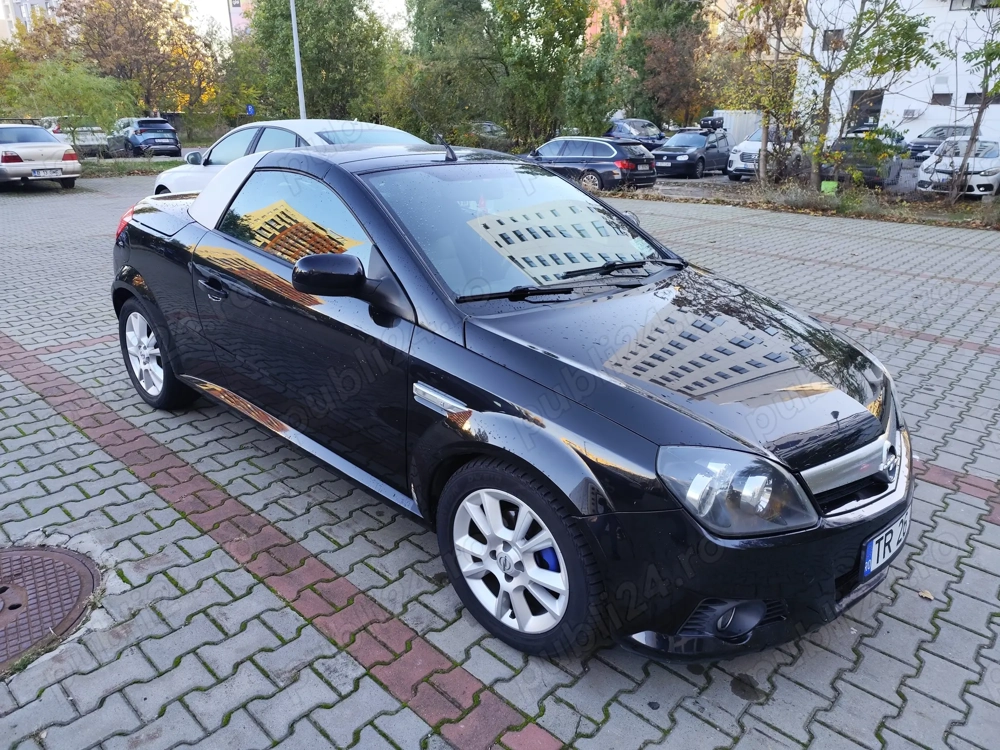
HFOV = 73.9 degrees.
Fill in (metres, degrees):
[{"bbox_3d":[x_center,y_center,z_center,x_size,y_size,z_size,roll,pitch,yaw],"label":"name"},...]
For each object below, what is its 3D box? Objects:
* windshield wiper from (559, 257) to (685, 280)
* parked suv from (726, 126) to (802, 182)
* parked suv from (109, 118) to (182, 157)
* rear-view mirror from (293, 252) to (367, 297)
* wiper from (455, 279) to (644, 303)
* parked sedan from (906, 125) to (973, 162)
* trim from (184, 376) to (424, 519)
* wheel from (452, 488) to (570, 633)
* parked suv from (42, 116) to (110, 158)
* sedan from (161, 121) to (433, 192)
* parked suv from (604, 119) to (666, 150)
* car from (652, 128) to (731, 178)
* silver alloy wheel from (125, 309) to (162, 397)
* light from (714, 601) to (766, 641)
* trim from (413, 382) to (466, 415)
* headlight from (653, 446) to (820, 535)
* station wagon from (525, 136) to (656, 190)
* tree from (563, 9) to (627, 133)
[{"bbox_3d":[0.461,-0.374,2.388,0.690,0.055,0.075,-13,25,-41],"label":"windshield wiper"},{"bbox_3d":[8.892,-6.999,21.117,1.880,1.680,4.700,16,25,34],"label":"parked suv"},{"bbox_3d":[-15.577,-10.499,29.277,1.865,1.645,4.515,-13,25,-32],"label":"parked suv"},{"bbox_3d":[-0.498,-0.294,1.942,0.105,0.120,0.185,18,27,39],"label":"rear-view mirror"},{"bbox_3d":[0.211,-0.287,2.273,0.760,0.060,0.090,-10,23,-27],"label":"wiper"},{"bbox_3d":[19.873,-10.235,29.584,4.486,1.650,1.839,-17,27,-39],"label":"parked sedan"},{"bbox_3d":[-0.859,0.202,2.627,1.700,0.070,0.045,18,26,38],"label":"trim"},{"bbox_3d":[0.072,0.519,1.970,0.437,0.437,0.160,18,26,38],"label":"wheel"},{"bbox_3d":[-18.058,-10.030,28.000,1.850,1.640,4.450,-16,27,-39],"label":"parked suv"},{"bbox_3d":[-2.525,-2.369,8.264,4.780,1.450,1.860,17,26,36],"label":"sedan"},{"bbox_3d":[5.964,-10.093,28.583,1.800,1.620,4.300,-13,25,-32],"label":"parked suv"},{"bbox_3d":[6.481,-7.500,22.573,1.750,1.460,4.150,16,26,35],"label":"car"},{"bbox_3d":[-1.790,-0.124,3.494,0.437,0.437,0.160,18,26,38],"label":"silver alloy wheel"},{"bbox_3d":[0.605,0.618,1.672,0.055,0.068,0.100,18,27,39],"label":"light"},{"bbox_3d":[-0.164,0.079,1.920,0.225,0.055,0.025,18,26,38],"label":"trim"},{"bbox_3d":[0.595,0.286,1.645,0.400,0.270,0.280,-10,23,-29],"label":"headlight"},{"bbox_3d":[2.107,-5.929,18.906,4.620,1.450,1.830,19,27,40],"label":"station wagon"},{"bbox_3d":[3.325,-9.760,23.116,2.350,5.060,2.350,1,20,0],"label":"tree"}]

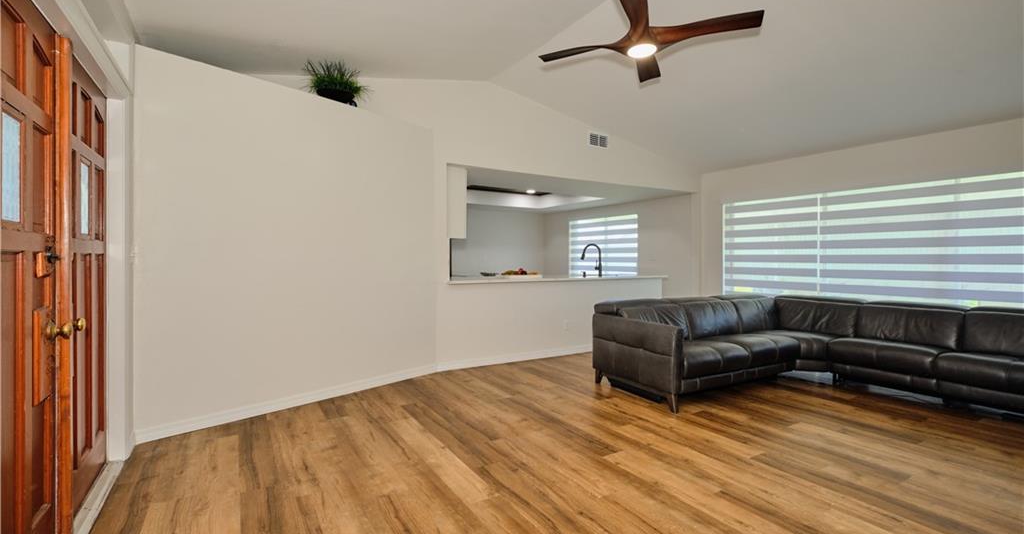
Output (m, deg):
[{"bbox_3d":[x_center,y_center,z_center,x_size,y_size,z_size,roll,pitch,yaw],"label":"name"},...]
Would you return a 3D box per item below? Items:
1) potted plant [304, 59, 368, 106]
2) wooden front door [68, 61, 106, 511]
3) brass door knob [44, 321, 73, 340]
[{"bbox_3d":[-1.512,-1.577,3.672,0.390,0.370,0.460,0,0,42],"label":"potted plant"},{"bbox_3d":[-2.045,0.077,2.027,0.045,2.030,0.760,0,0,-33],"label":"wooden front door"},{"bbox_3d":[-1.730,0.246,1.637,0.065,0.068,0.068,0,0,-33],"label":"brass door knob"}]

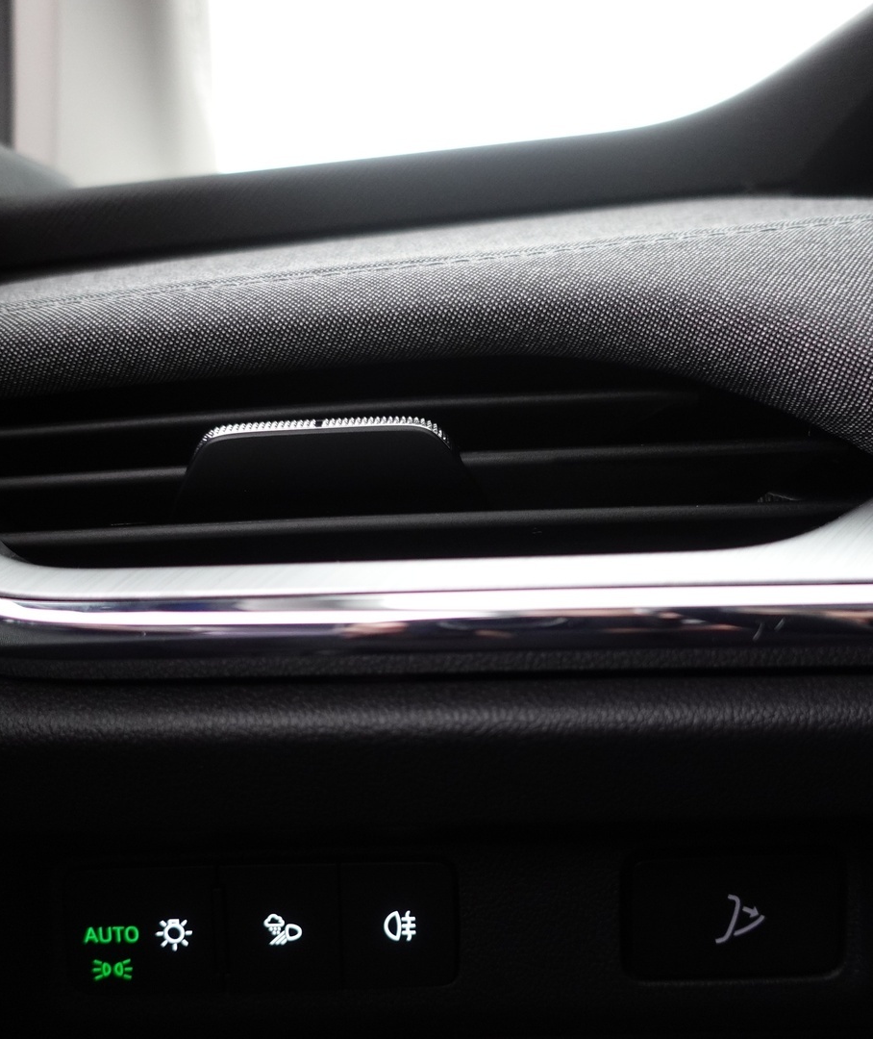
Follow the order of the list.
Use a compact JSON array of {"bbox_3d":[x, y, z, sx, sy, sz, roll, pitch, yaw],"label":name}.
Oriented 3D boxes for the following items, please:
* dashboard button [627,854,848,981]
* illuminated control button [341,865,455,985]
[{"bbox_3d":[0.060,0.081,0.213,0.042,0.024,0.009,-2,6,1],"label":"dashboard button"},{"bbox_3d":[-0.008,0.083,0.214,0.023,0.024,0.009,-2,6,1],"label":"illuminated control button"}]

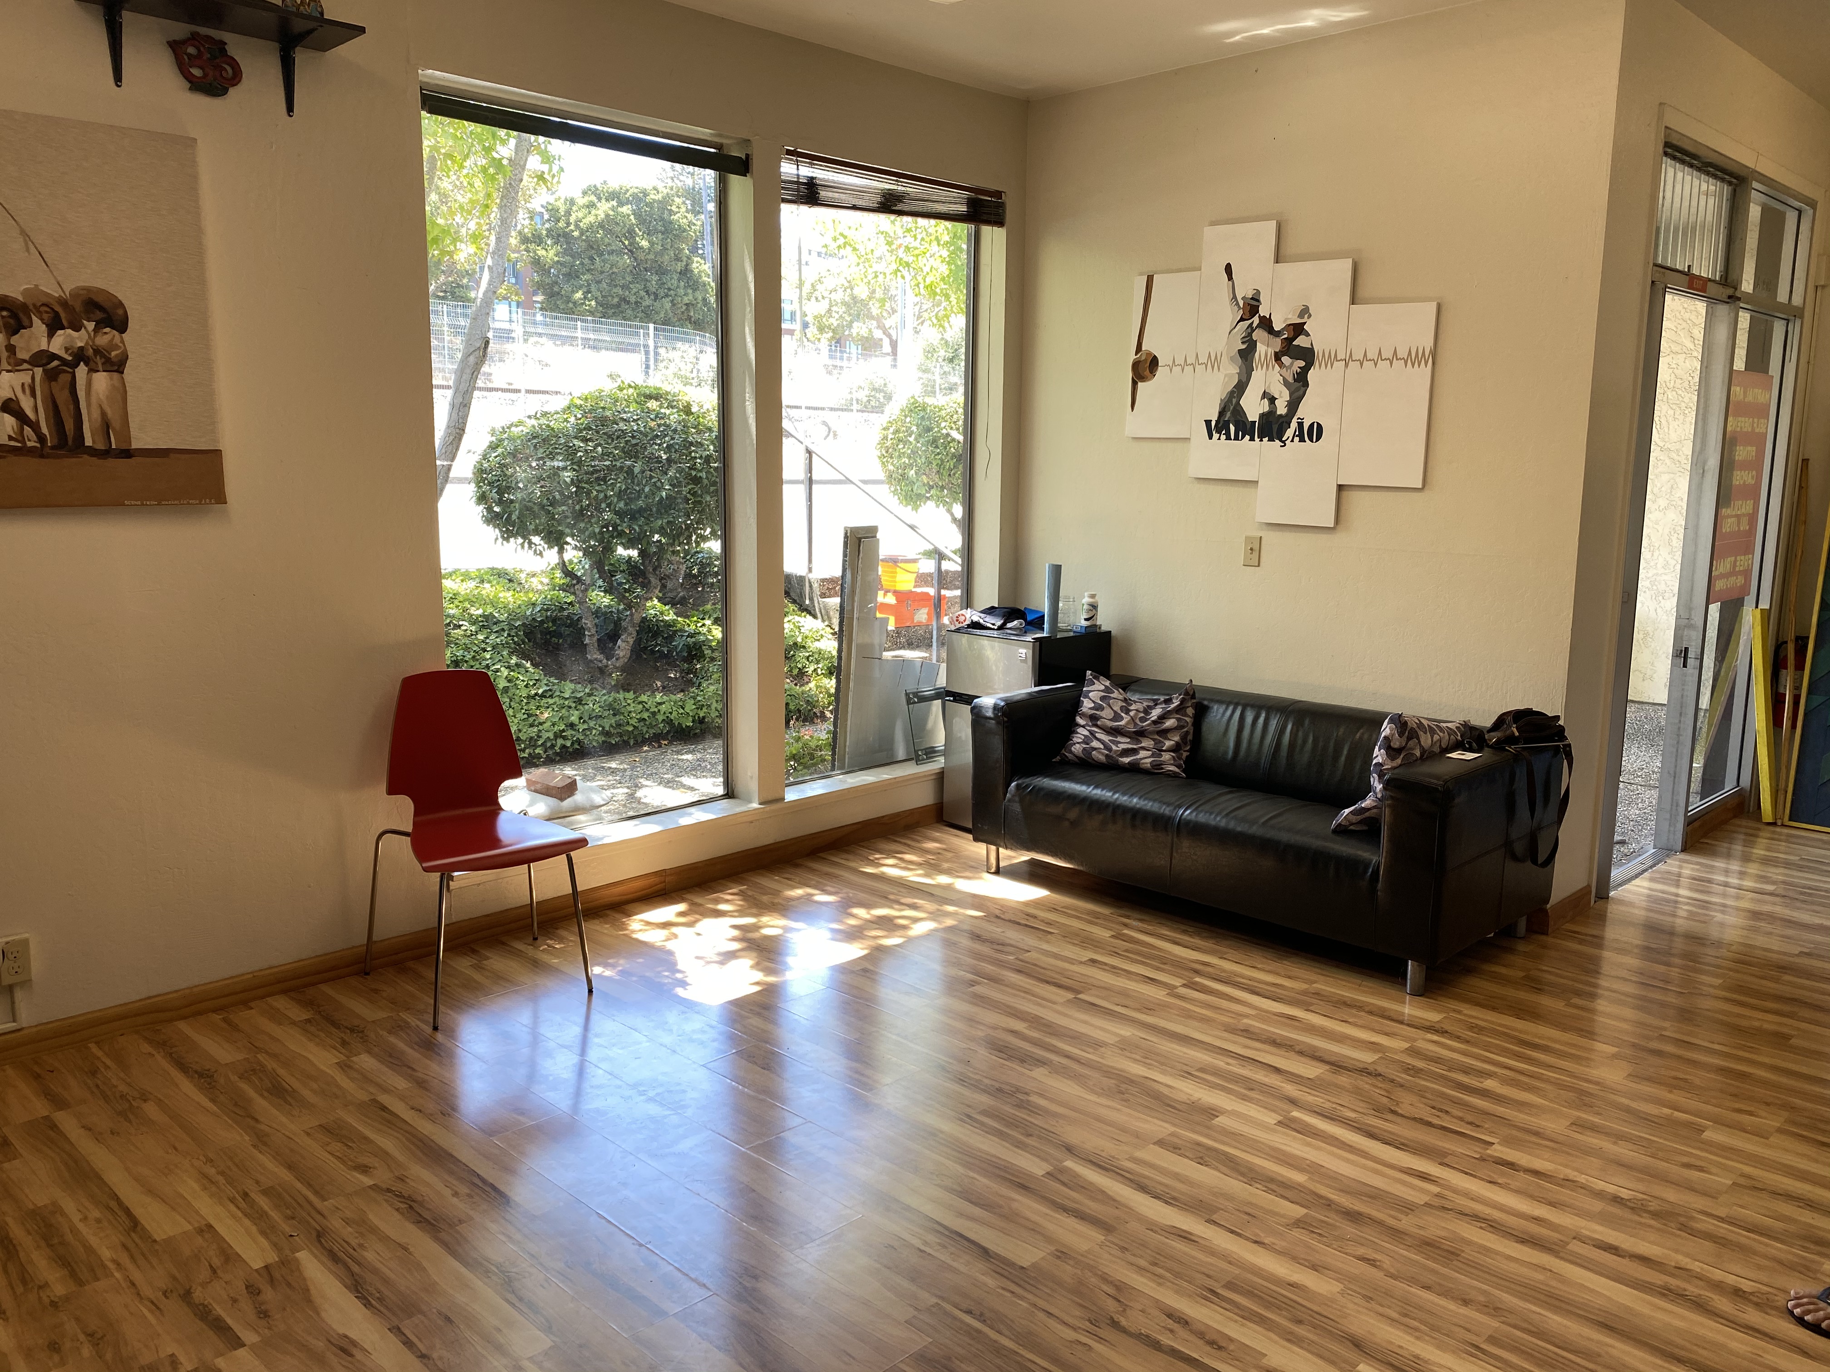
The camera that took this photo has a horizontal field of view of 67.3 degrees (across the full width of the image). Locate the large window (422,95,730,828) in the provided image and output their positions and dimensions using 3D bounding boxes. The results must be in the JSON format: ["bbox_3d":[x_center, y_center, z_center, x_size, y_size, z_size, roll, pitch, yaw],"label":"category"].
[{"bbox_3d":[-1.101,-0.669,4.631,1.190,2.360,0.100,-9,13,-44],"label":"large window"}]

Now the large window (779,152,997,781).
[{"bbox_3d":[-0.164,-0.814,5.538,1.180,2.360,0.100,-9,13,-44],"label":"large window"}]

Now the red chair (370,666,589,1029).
[{"bbox_3d":[-1.264,0.434,3.974,0.540,0.885,0.530,-7,12,-37],"label":"red chair"}]

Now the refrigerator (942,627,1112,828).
[{"bbox_3d":[0.472,0.175,5.767,0.500,0.830,0.480,-9,13,-44],"label":"refrigerator"}]

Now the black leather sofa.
[{"bbox_3d":[1.151,0.434,4.789,0.860,0.660,1.790,-9,13,-44],"label":"black leather sofa"}]

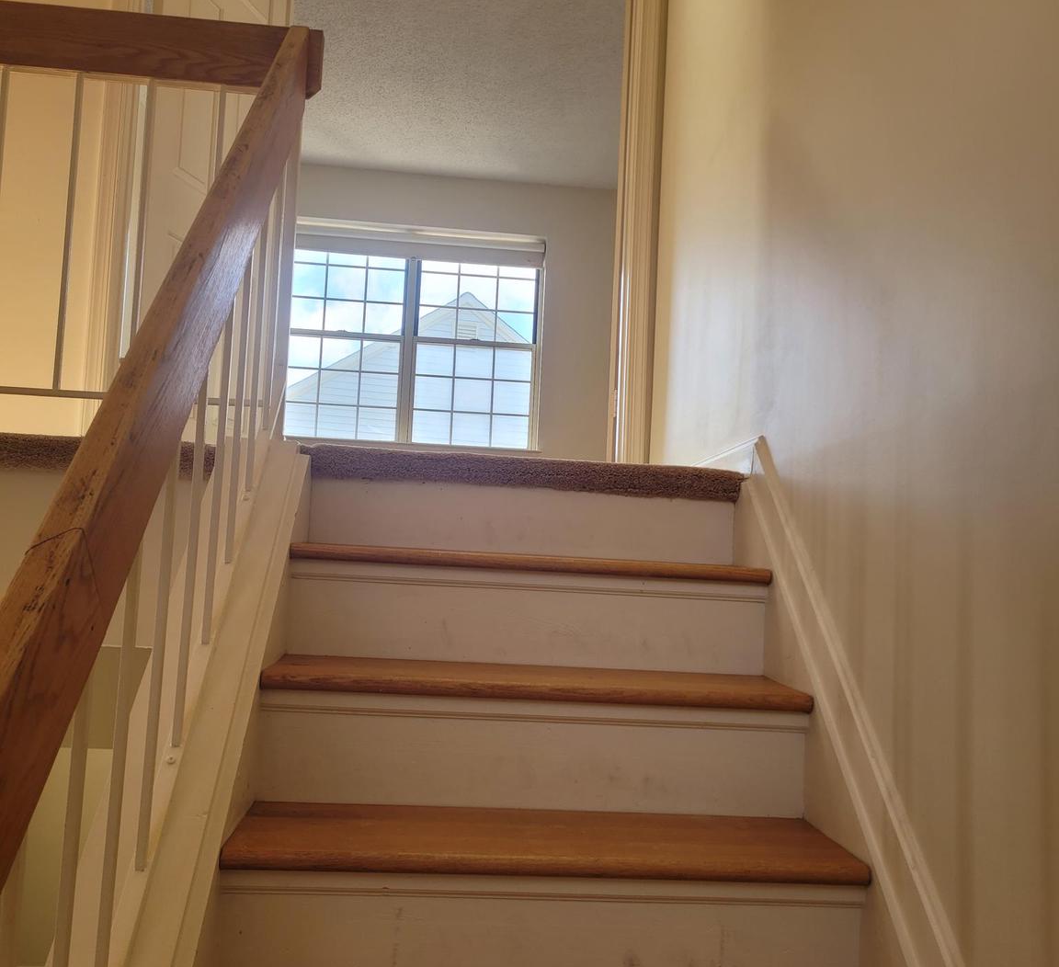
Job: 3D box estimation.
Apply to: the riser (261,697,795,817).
[{"bbox_3d":[0.015,0.432,1.691,0.875,0.172,0.020,3,-4,-5],"label":"riser"}]

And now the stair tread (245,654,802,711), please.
[{"bbox_3d":[0.011,0.338,1.795,0.875,0.027,0.258,3,-4,-5],"label":"stair tread"}]

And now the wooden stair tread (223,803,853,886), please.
[{"bbox_3d":[0.022,0.523,1.547,0.875,0.027,0.258,3,-4,-5],"label":"wooden stair tread"}]

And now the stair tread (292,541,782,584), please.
[{"bbox_3d":[0.001,0.153,2.044,0.875,0.027,0.258,3,-4,-5],"label":"stair tread"}]

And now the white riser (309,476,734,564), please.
[{"bbox_3d":[-0.007,0.081,2.187,0.875,0.134,0.020,3,-4,-5],"label":"white riser"}]

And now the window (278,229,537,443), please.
[{"bbox_3d":[-0.843,-1.040,7.465,1.865,1.560,0.100,3,-4,-5],"label":"window"}]

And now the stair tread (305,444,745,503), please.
[{"bbox_3d":[-0.007,-0.014,2.276,0.890,0.071,0.255,3,-4,-5],"label":"stair tread"}]

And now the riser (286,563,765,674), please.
[{"bbox_3d":[0.004,0.247,1.940,0.875,0.172,0.020,3,-4,-5],"label":"riser"}]

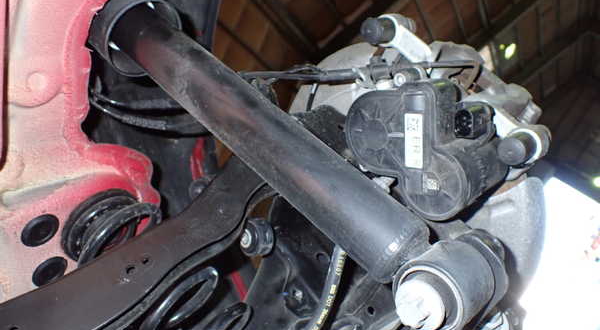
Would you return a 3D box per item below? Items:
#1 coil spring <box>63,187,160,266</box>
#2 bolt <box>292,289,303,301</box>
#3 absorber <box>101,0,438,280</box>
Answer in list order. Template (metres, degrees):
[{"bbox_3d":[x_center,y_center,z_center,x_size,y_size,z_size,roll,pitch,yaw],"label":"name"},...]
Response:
[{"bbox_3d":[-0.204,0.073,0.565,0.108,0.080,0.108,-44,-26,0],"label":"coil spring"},{"bbox_3d":[-0.002,0.116,0.465,0.010,0.010,0.009,-49,-12,23],"label":"bolt"},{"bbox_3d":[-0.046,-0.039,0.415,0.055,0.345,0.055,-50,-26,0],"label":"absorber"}]

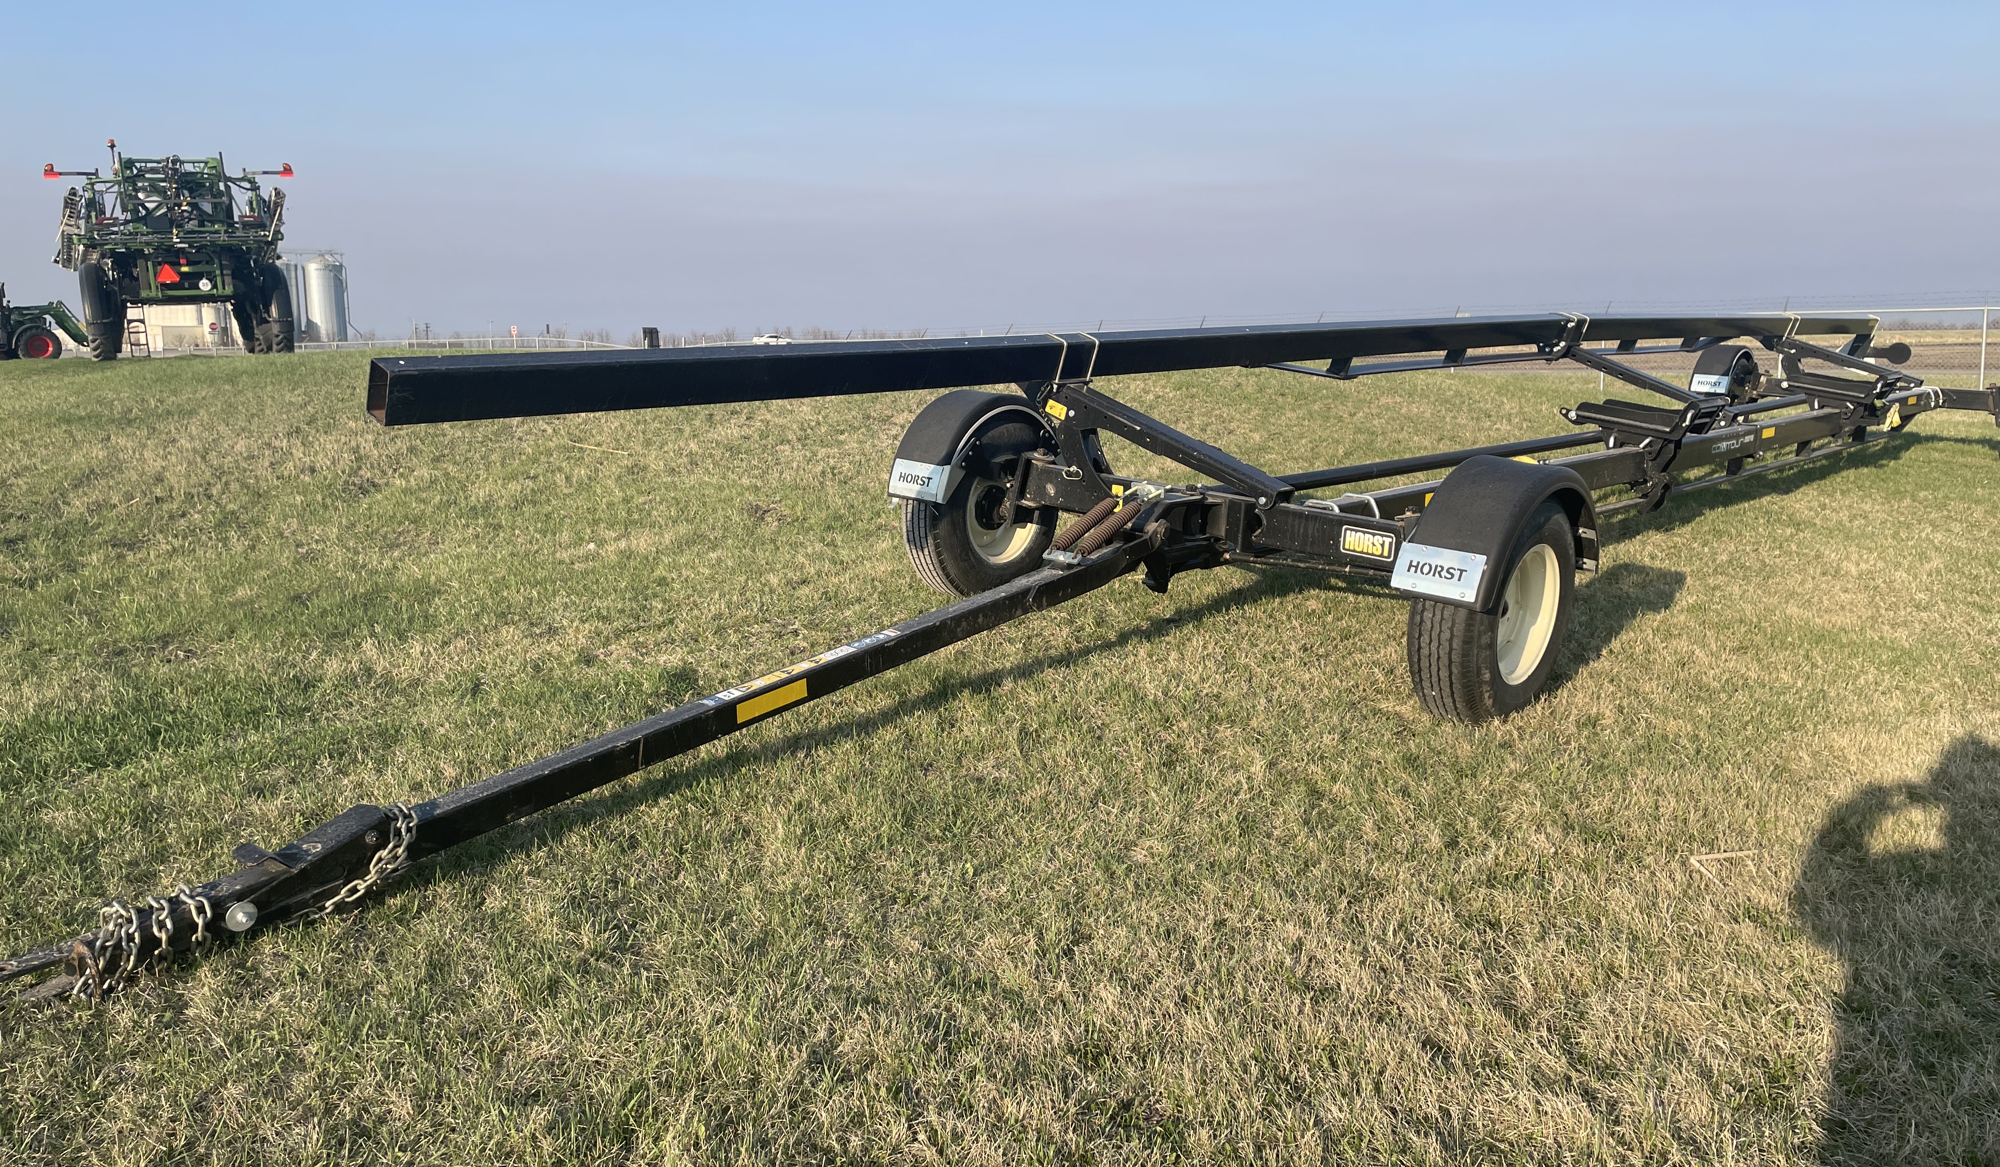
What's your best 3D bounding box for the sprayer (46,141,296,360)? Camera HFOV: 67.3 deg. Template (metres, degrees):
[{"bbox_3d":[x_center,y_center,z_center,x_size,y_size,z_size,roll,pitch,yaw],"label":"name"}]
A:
[{"bbox_3d":[-16.957,-6.701,30.777,4.000,4.150,8.700,-8,11,-30],"label":"sprayer"}]

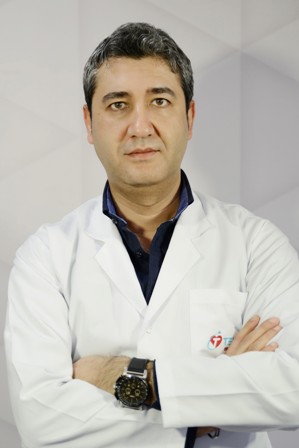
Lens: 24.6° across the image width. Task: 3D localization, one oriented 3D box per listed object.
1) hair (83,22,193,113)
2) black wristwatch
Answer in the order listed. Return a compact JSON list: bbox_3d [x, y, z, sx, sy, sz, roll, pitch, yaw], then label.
[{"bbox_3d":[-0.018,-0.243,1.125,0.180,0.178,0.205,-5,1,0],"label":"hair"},{"bbox_3d":[-0.025,0.235,1.000,0.049,0.074,0.058,7,-5,1],"label":"black wristwatch"}]

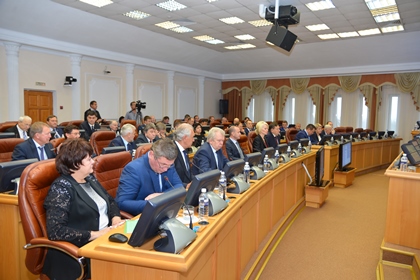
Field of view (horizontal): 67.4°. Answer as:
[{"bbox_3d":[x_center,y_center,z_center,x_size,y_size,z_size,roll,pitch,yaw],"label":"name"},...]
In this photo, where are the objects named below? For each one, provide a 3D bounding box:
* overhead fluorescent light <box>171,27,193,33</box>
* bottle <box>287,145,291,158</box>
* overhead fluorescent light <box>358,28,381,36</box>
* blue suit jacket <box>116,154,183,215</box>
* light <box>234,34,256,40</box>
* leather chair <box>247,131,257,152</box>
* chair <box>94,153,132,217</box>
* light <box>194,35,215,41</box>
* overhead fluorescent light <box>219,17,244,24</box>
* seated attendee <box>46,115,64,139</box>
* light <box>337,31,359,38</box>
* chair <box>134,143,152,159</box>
[{"bbox_3d":[-0.859,-3.413,9.714,0.600,0.080,0.600,5,6,35],"label":"overhead fluorescent light"},{"bbox_3d":[1.245,0.211,4.916,0.066,0.220,0.066,5,6,35],"label":"bottle"},{"bbox_3d":[4.797,-3.262,9.429,0.600,0.080,0.600,5,6,35],"label":"overhead fluorescent light"},{"bbox_3d":[-0.531,0.420,2.700,0.460,0.600,0.540,4,5,28],"label":"blue suit jacket"},{"bbox_3d":[1.156,-3.462,10.541,0.600,0.080,0.600,5,6,35],"label":"light"},{"bbox_3d":[0.990,0.418,5.455,0.700,1.180,0.640,4,6,26],"label":"leather chair"},{"bbox_3d":[-0.649,0.685,2.800,0.680,1.080,0.650,3,5,20],"label":"chair"},{"bbox_3d":[-0.162,-3.479,10.709,0.600,0.080,0.600,5,6,35],"label":"light"},{"bbox_3d":[0.601,-3.317,8.733,0.600,0.080,0.600,5,6,35],"label":"overhead fluorescent light"},{"bbox_3d":[-2.734,0.254,5.735,0.750,1.320,0.520,3,5,25],"label":"seated attendee"},{"bbox_3d":[4.301,-3.300,9.770,0.600,0.080,0.600,5,6,35],"label":"light"},{"bbox_3d":[-0.348,0.595,3.079,0.700,1.180,0.660,3,5,24],"label":"chair"}]

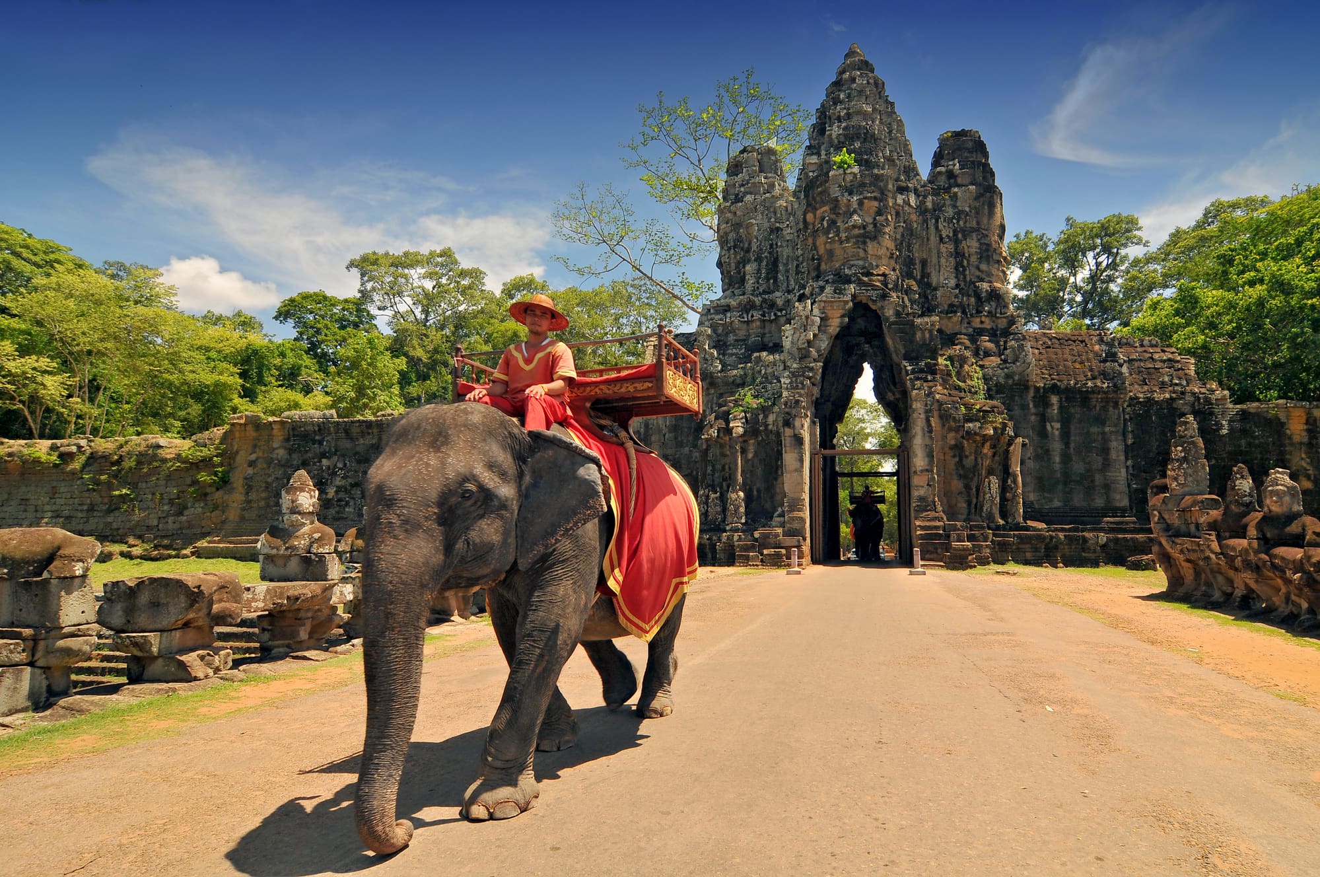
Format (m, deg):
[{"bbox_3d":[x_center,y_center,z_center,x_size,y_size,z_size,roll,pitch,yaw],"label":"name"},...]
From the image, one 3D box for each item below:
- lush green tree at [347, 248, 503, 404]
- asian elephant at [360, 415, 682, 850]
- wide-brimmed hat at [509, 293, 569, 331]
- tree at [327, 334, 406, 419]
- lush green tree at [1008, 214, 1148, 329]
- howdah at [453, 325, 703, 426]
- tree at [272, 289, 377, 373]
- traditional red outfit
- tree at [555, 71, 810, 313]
[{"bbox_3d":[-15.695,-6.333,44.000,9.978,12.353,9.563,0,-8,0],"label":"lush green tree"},{"bbox_3d":[-0.629,0.971,4.371,1.250,2.280,3.050,-3,-8,21],"label":"asian elephant"},{"bbox_3d":[-0.744,-0.783,4.050,0.370,0.155,0.370,11,-7,1],"label":"wide-brimmed hat"},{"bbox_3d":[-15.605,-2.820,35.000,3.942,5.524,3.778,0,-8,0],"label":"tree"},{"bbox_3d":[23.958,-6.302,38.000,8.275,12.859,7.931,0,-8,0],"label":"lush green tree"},{"bbox_3d":[-0.574,-0.381,4.664,1.520,0.560,0.720,-3,-8,21],"label":"howdah"},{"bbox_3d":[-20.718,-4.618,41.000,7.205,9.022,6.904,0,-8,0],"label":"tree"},{"bbox_3d":[-0.810,-0.230,4.030,0.600,0.780,0.520,-2,-8,14],"label":"traditional red outfit"},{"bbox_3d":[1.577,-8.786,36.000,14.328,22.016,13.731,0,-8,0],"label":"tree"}]

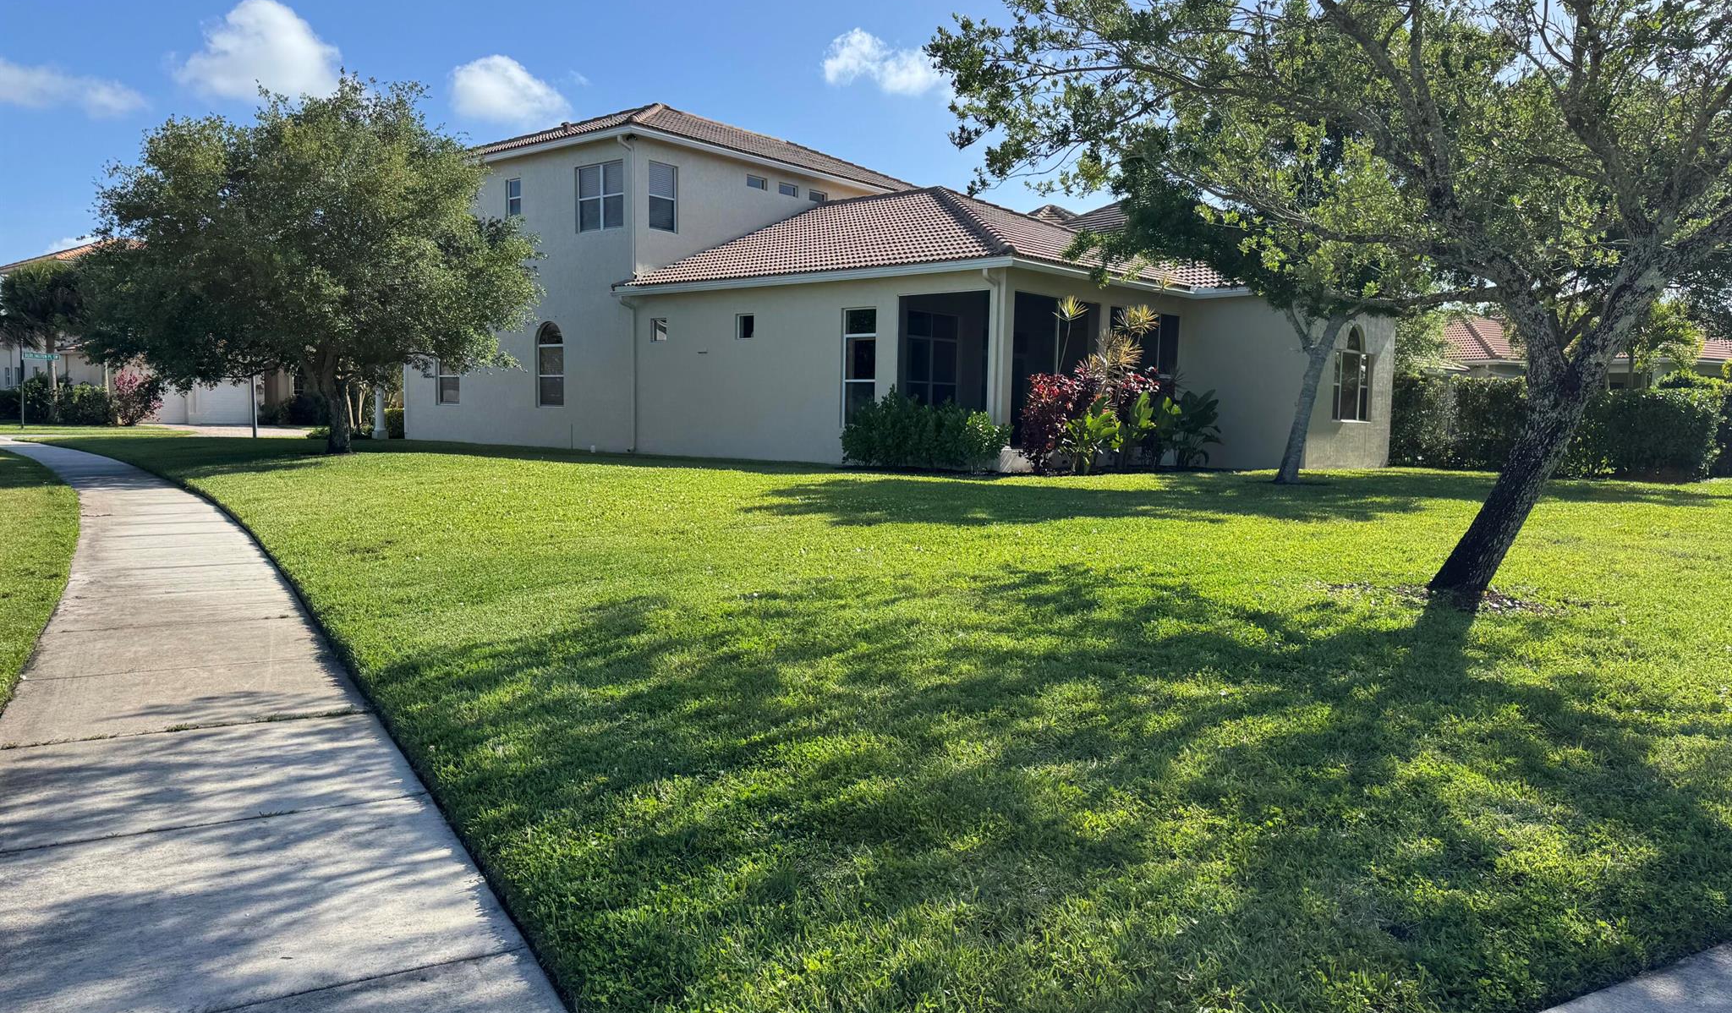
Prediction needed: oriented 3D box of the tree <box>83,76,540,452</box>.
[{"bbox_3d":[-12.011,-5.229,26.000,9.675,8.063,9.280,1,5,0],"label":"tree"}]

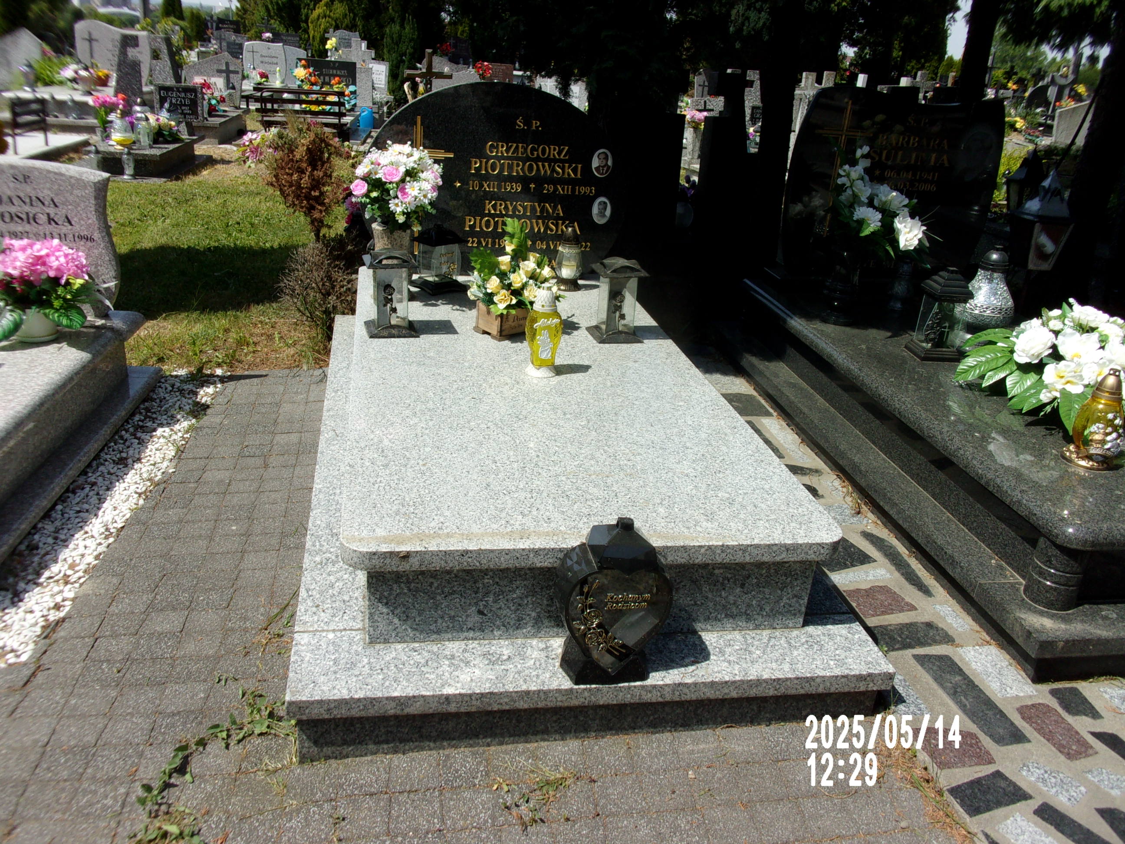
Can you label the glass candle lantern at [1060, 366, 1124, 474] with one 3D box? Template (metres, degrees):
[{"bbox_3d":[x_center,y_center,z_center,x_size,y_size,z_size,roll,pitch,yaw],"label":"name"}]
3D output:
[{"bbox_3d":[1.657,-0.022,2.799,0.166,0.294,0.163,12,24,16],"label":"glass candle lantern"}]

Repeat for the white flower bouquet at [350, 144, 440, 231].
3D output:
[{"bbox_3d":[-0.607,-0.859,3.324,0.325,0.310,0.300,1,24,-12],"label":"white flower bouquet"}]

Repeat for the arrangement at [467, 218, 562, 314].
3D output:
[{"bbox_3d":[-0.171,-0.555,3.240,0.277,0.297,0.247,-4,25,-21],"label":"arrangement"}]

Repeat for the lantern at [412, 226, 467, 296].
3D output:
[{"bbox_3d":[-0.484,-0.654,3.606,0.172,0.246,0.172,25,30,38],"label":"lantern"}]

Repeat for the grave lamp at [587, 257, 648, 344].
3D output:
[{"bbox_3d":[0.204,-0.437,3.224,0.168,0.278,0.168,-1,24,-16],"label":"grave lamp"}]

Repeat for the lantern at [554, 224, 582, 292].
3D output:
[{"bbox_3d":[0.023,-0.718,3.943,0.119,0.278,0.119,0,23,-12],"label":"lantern"}]

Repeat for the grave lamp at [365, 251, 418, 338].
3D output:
[{"bbox_3d":[-0.597,-0.457,3.186,0.174,0.285,0.174,-3,24,-17],"label":"grave lamp"}]

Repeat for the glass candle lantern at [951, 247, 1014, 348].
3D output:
[{"bbox_3d":[1.608,-0.483,3.436,0.225,0.356,0.225,1,24,-12],"label":"glass candle lantern"}]

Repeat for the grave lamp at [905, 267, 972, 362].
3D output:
[{"bbox_3d":[1.518,-0.431,3.644,0.170,0.345,0.170,1,23,-10],"label":"grave lamp"}]

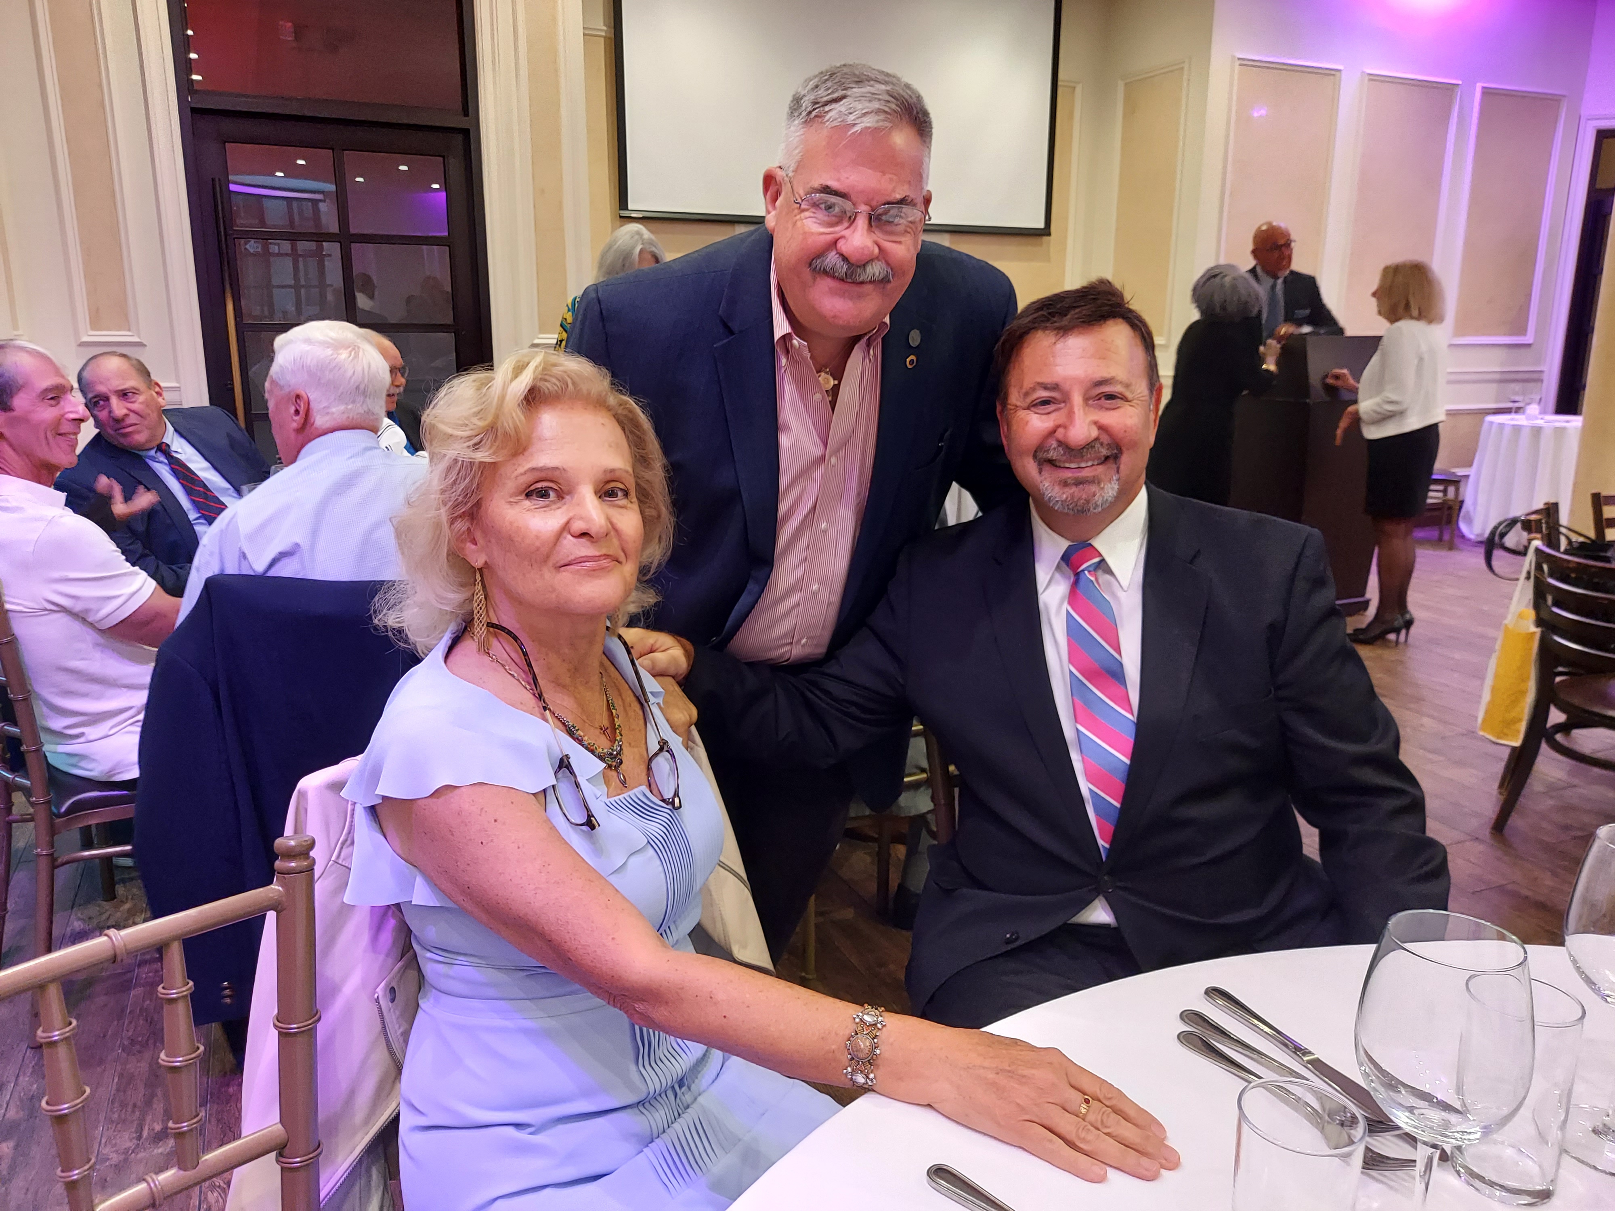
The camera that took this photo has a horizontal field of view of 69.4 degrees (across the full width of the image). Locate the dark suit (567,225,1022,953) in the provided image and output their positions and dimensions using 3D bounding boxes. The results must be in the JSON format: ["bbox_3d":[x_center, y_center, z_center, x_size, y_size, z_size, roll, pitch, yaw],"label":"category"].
[{"bbox_3d":[-0.021,0.202,1.637,0.580,1.390,0.600,-1,13,-4],"label":"dark suit"}]

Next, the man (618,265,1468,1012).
[{"bbox_3d":[0.229,0.363,1.233,0.760,1.360,0.760,2,13,8],"label":"man"}]

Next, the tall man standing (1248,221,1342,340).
[{"bbox_3d":[2.194,-0.861,5.546,0.520,1.820,0.400,0,13,-3],"label":"tall man standing"}]

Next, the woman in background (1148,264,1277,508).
[{"bbox_3d":[1.763,-0.637,5.034,0.500,1.610,0.460,10,16,36],"label":"woman in background"}]

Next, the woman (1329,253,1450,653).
[{"bbox_3d":[2.513,-0.655,5.060,0.460,1.640,0.450,5,14,19],"label":"woman"}]

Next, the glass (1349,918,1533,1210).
[{"bbox_3d":[0.368,0.297,0.679,0.092,0.218,0.092,0,13,0],"label":"glass"}]

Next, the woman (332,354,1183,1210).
[{"bbox_3d":[-0.112,0.454,0.967,0.520,1.300,0.700,-10,16,-37],"label":"woman"}]

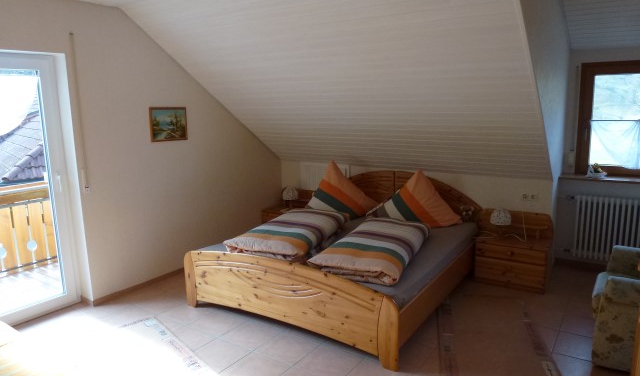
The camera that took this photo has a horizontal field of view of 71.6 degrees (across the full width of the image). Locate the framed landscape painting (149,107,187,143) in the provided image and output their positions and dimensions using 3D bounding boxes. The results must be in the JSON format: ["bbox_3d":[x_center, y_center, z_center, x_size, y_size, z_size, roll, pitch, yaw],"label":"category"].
[{"bbox_3d":[-1.458,-0.623,4.324,0.025,0.330,0.415,6,13,35],"label":"framed landscape painting"}]

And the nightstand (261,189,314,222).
[{"bbox_3d":[-0.369,0.352,5.477,0.590,0.630,0.360,5,13,32],"label":"nightstand"}]

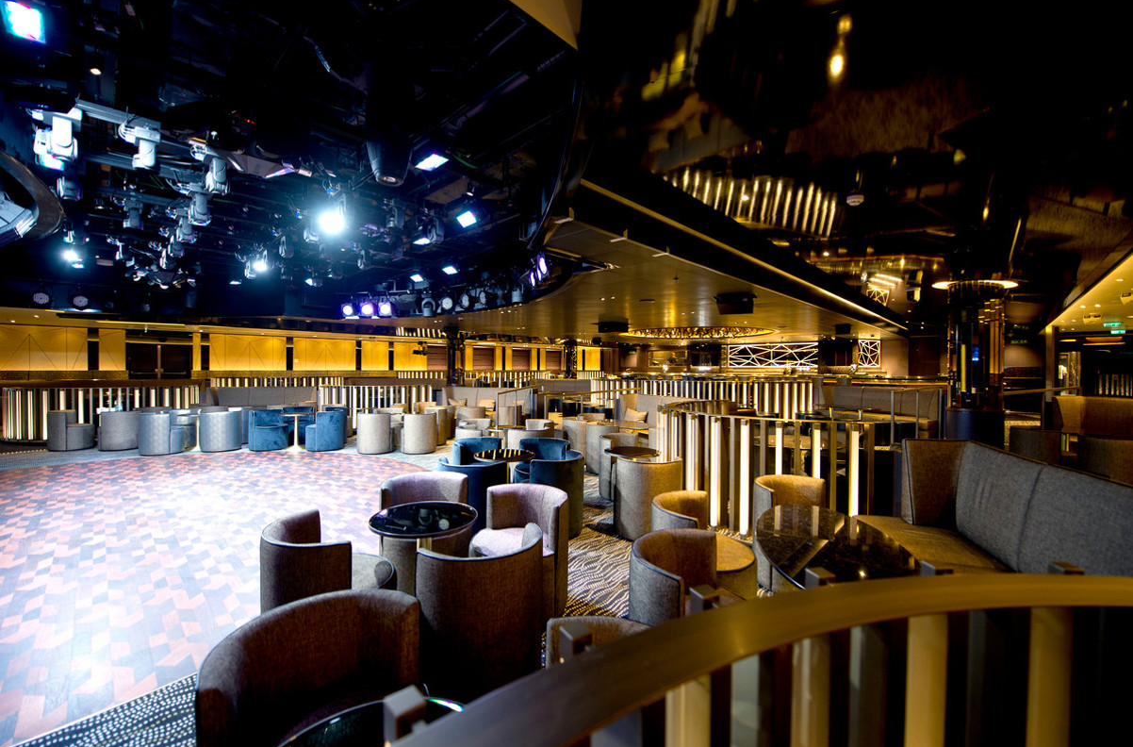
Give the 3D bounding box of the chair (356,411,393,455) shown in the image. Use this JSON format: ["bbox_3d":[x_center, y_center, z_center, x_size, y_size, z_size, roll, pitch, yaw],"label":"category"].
[{"bbox_3d":[-3.592,1.112,8.364,0.661,0.729,0.661,1,1,30],"label":"chair"}]

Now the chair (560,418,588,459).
[{"bbox_3d":[0.273,1.128,7.429,0.655,0.702,0.655,0,1,-12],"label":"chair"}]

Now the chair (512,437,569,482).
[{"bbox_3d":[-0.286,1.188,5.228,0.661,0.729,0.661,1,1,25],"label":"chair"}]

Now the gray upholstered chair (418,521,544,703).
[{"bbox_3d":[-0.474,1.227,2.385,0.661,0.729,0.661,0,1,-38],"label":"gray upholstered chair"}]

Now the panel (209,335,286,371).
[{"bbox_3d":[-11.830,-0.760,16.460,0.060,1.300,2.350,1,1,42],"label":"panel"}]

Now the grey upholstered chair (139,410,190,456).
[{"bbox_3d":[-7.328,1.066,7.980,0.630,0.700,0.640,1,1,40],"label":"grey upholstered chair"}]

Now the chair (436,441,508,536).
[{"bbox_3d":[-0.875,1.161,4.180,0.655,0.702,0.655,0,1,25],"label":"chair"}]

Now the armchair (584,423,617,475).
[{"bbox_3d":[0.613,1.132,6.740,0.640,0.700,0.630,-1,1,-43],"label":"armchair"}]

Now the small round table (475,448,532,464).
[{"bbox_3d":[-0.638,1.175,4.553,0.632,0.666,0.632,0,1,0],"label":"small round table"}]

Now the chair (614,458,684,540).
[{"bbox_3d":[0.803,1.177,4.310,0.650,0.700,0.660,0,1,-16],"label":"chair"}]

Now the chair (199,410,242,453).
[{"bbox_3d":[-6.454,1.066,8.220,0.640,0.700,0.630,1,1,40],"label":"chair"}]

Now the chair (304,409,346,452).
[{"bbox_3d":[-4.601,1.074,8.380,0.640,0.700,0.630,0,1,-2],"label":"chair"}]

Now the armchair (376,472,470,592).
[{"bbox_3d":[-1.103,1.206,3.419,0.661,0.729,0.661,0,1,-29],"label":"armchair"}]

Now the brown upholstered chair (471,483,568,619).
[{"bbox_3d":[-0.308,1.176,2.960,0.655,0.702,0.655,1,1,40],"label":"brown upholstered chair"}]

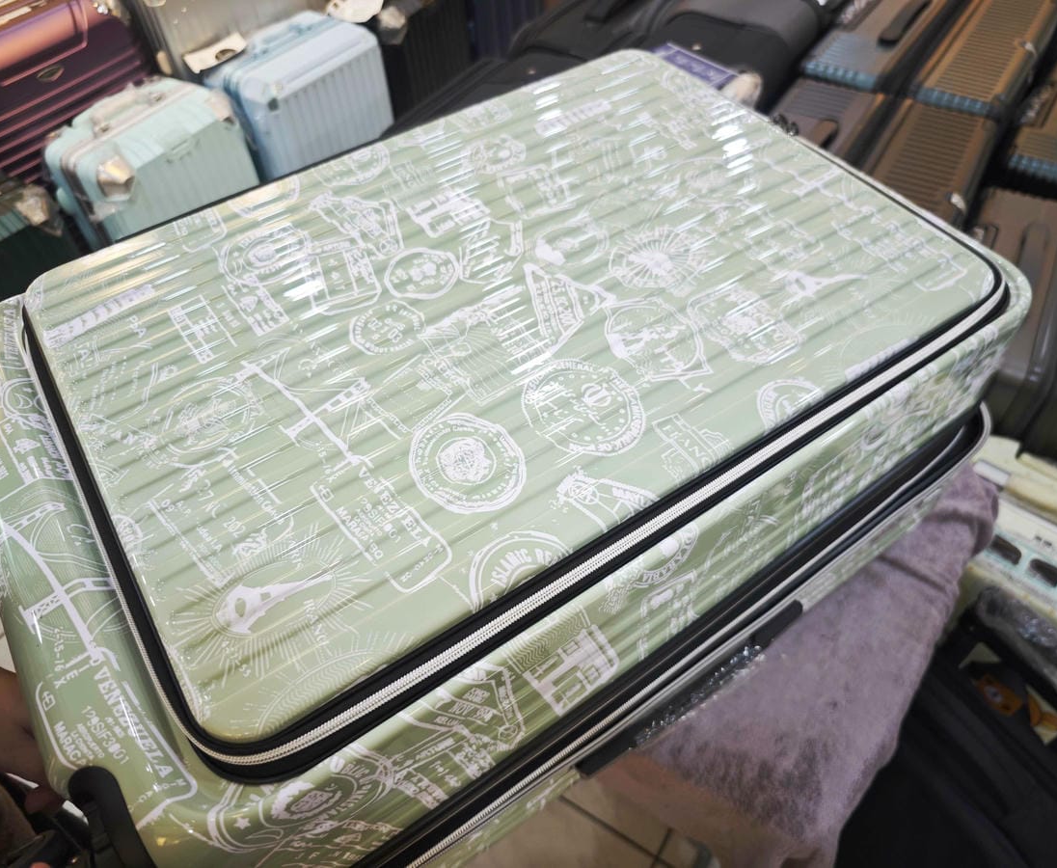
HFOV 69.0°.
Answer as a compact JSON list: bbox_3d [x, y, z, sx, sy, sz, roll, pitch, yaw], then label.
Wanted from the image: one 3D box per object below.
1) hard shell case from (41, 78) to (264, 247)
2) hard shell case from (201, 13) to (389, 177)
[{"bbox_3d":[-0.830,-0.483,1.882,0.250,0.560,0.375,26,58,22],"label":"hard shell case"},{"bbox_3d":[-0.551,-0.730,2.062,0.250,0.560,0.365,31,59,24],"label":"hard shell case"}]

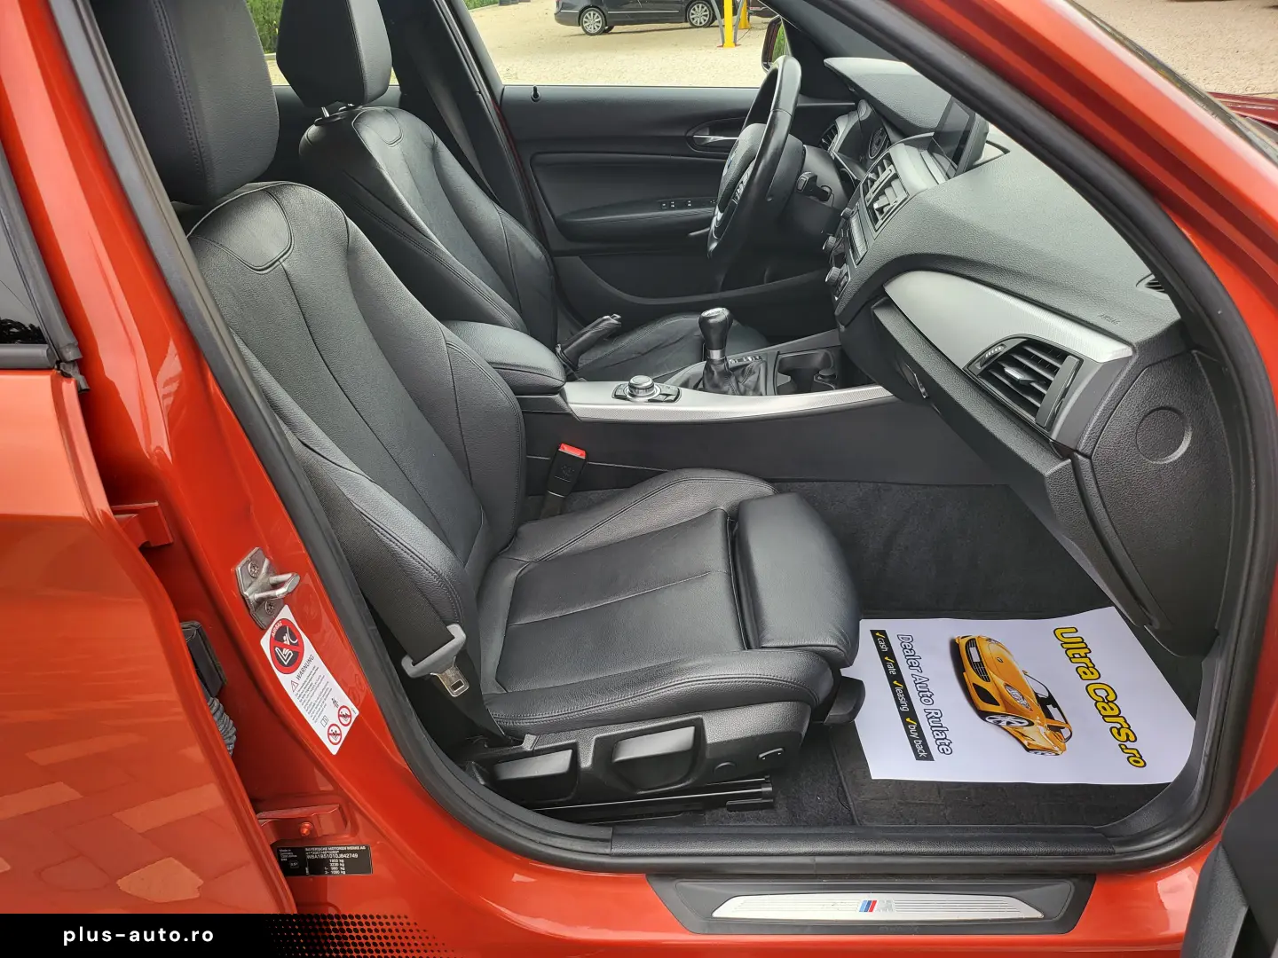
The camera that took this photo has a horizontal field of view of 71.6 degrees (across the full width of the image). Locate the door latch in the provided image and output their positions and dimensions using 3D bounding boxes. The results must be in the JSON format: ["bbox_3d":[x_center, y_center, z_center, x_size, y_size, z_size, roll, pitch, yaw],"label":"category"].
[{"bbox_3d":[-0.268,0.081,0.658,0.037,0.065,0.040,14,34,22],"label":"door latch"}]

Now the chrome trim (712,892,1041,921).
[{"bbox_3d":[0.229,0.419,0.868,0.322,0.010,0.033,0,31,0],"label":"chrome trim"}]

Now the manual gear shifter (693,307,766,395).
[{"bbox_3d":[0.137,-0.200,1.364,0.110,0.135,0.095,0,31,0],"label":"manual gear shifter"}]

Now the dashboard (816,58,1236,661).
[{"bbox_3d":[0.543,-0.333,1.287,0.540,0.420,1.400,0,31,0],"label":"dashboard"}]

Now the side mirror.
[{"bbox_3d":[0.342,-0.955,1.946,0.120,0.128,0.200,-5,32,-8],"label":"side mirror"}]

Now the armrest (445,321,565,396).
[{"bbox_3d":[-0.253,-0.199,1.361,0.290,0.080,0.160,0,31,0],"label":"armrest"}]

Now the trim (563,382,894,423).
[{"bbox_3d":[0.129,-0.119,1.318,0.485,0.054,0.085,0,31,0],"label":"trim"}]

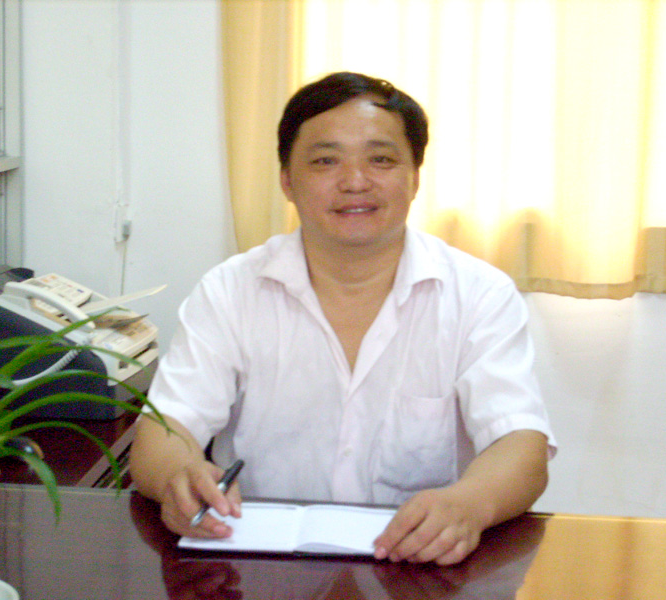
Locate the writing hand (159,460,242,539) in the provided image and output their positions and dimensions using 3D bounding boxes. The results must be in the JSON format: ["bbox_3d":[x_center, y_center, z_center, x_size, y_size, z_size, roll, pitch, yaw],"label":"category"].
[{"bbox_3d":[-0.161,0.243,2.015,0.085,0.088,0.125,-5,10,-33],"label":"writing hand"}]

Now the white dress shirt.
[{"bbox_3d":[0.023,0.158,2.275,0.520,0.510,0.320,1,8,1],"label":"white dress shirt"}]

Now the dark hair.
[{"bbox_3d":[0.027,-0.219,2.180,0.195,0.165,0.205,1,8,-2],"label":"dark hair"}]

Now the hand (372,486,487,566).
[{"bbox_3d":[0.112,0.264,1.935,0.092,0.075,0.148,8,11,40],"label":"hand"}]

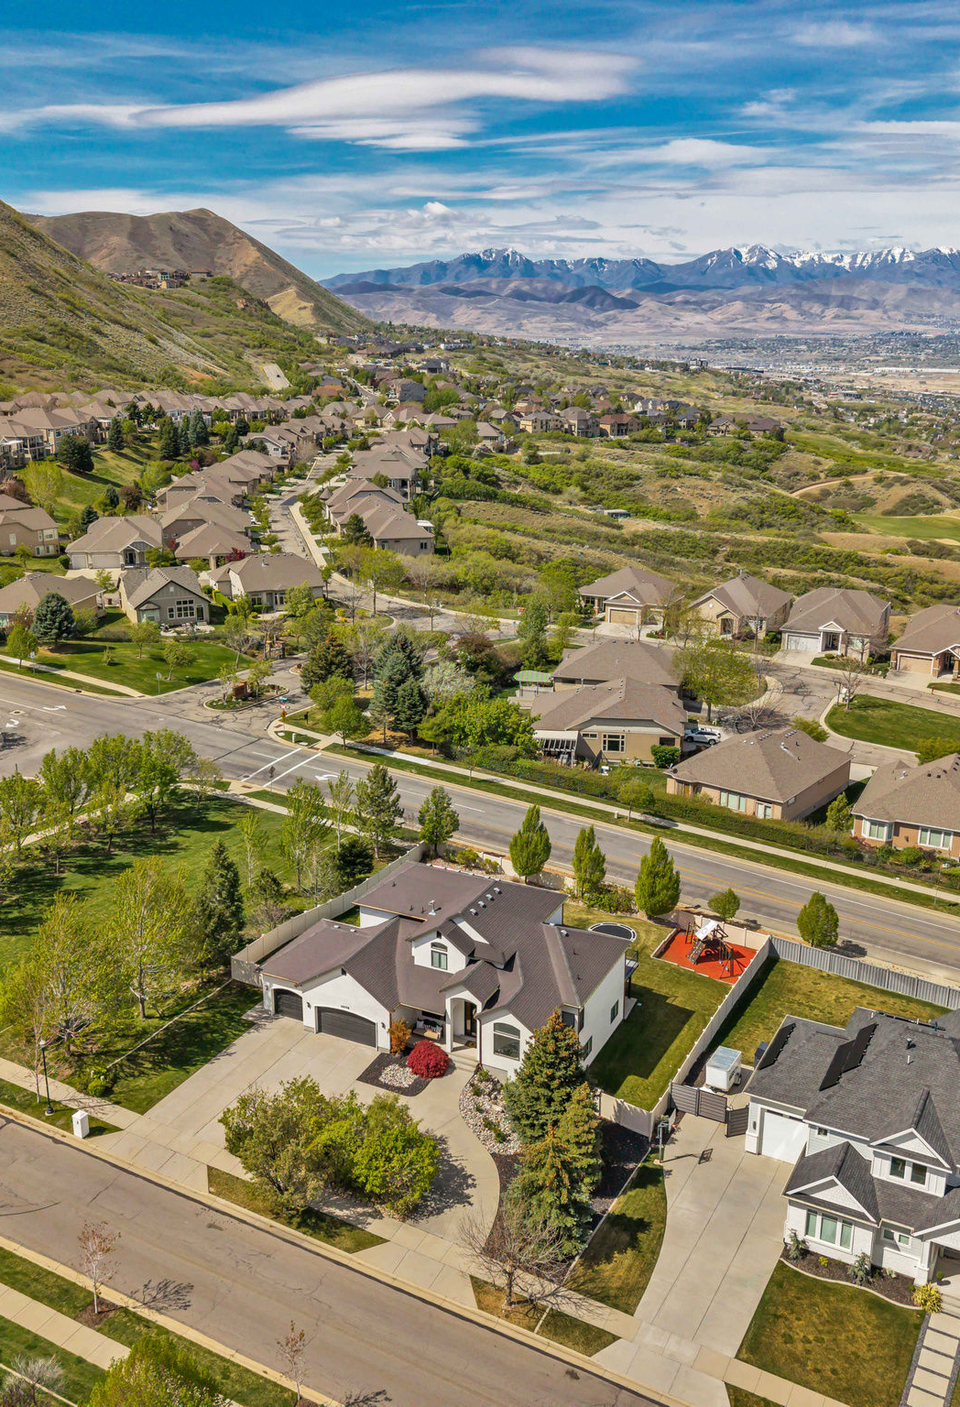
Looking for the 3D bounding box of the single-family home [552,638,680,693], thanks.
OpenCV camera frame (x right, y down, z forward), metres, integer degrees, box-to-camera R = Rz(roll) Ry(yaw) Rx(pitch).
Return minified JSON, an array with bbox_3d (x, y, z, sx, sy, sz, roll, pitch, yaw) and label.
[{"bbox_3d":[20.220,-5.840,187.680,18.100,7.000,17.000,4,17,11],"label":"single-family home"}]

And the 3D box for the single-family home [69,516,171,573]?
[{"bbox_3d":[-61.480,-28.700,223.960,15.500,7.500,22.000,-1,17,-5],"label":"single-family home"}]

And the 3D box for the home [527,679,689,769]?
[{"bbox_3d":[16.138,1.383,163.582,19.500,6.900,17.000,2,17,7],"label":"home"}]

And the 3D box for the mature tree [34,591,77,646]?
[{"bbox_3d":[-55.070,-10.850,167.820,5.580,7.370,5.580,0,17,0],"label":"mature tree"}]

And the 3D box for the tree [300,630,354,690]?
[{"bbox_3d":[-20.500,-5.260,174.120,8.240,9.160,8.240,-2,17,-7],"label":"tree"}]

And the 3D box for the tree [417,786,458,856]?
[{"bbox_3d":[-3.980,11.530,126.020,4.120,7.490,4.120,-1,17,-2],"label":"tree"}]

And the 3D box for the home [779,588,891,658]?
[{"bbox_3d":[57.940,-13.890,211.310,15.300,8.600,20.500,5,18,17],"label":"home"}]

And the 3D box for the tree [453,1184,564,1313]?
[{"bbox_3d":[1.504,28.228,67.058,5.400,6.400,5.400,0,17,0],"label":"tree"}]

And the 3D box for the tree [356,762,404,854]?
[{"bbox_3d":[-8.850,9.580,113.830,4.410,8.720,4.410,0,17,0],"label":"tree"}]

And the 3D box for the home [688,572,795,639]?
[{"bbox_3d":[46.336,-18.458,231.548,14.500,7.800,19.500,7,18,21],"label":"home"}]

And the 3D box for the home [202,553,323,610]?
[{"bbox_3d":[-36.720,-21.050,220.360,18.500,7.600,13.500,-4,18,-12],"label":"home"}]

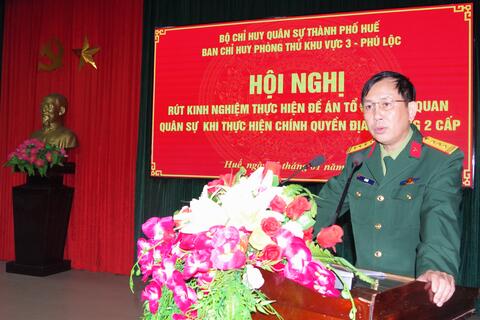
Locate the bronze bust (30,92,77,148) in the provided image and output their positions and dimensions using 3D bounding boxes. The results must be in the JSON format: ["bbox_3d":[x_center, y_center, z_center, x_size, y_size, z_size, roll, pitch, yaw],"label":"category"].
[{"bbox_3d":[-2.327,-0.379,5.037,0.570,0.740,0.360,1,-1,17],"label":"bronze bust"}]

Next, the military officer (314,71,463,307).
[{"bbox_3d":[0.504,0.510,1.414,0.560,1.650,0.430,1,-1,45],"label":"military officer"}]

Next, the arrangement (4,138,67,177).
[{"bbox_3d":[-2.409,-0.038,4.795,0.580,0.410,0.380,1,-1,17],"label":"arrangement"}]

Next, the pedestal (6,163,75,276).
[{"bbox_3d":[-2.376,0.680,4.940,0.520,1.260,0.460,1,-1,17],"label":"pedestal"}]

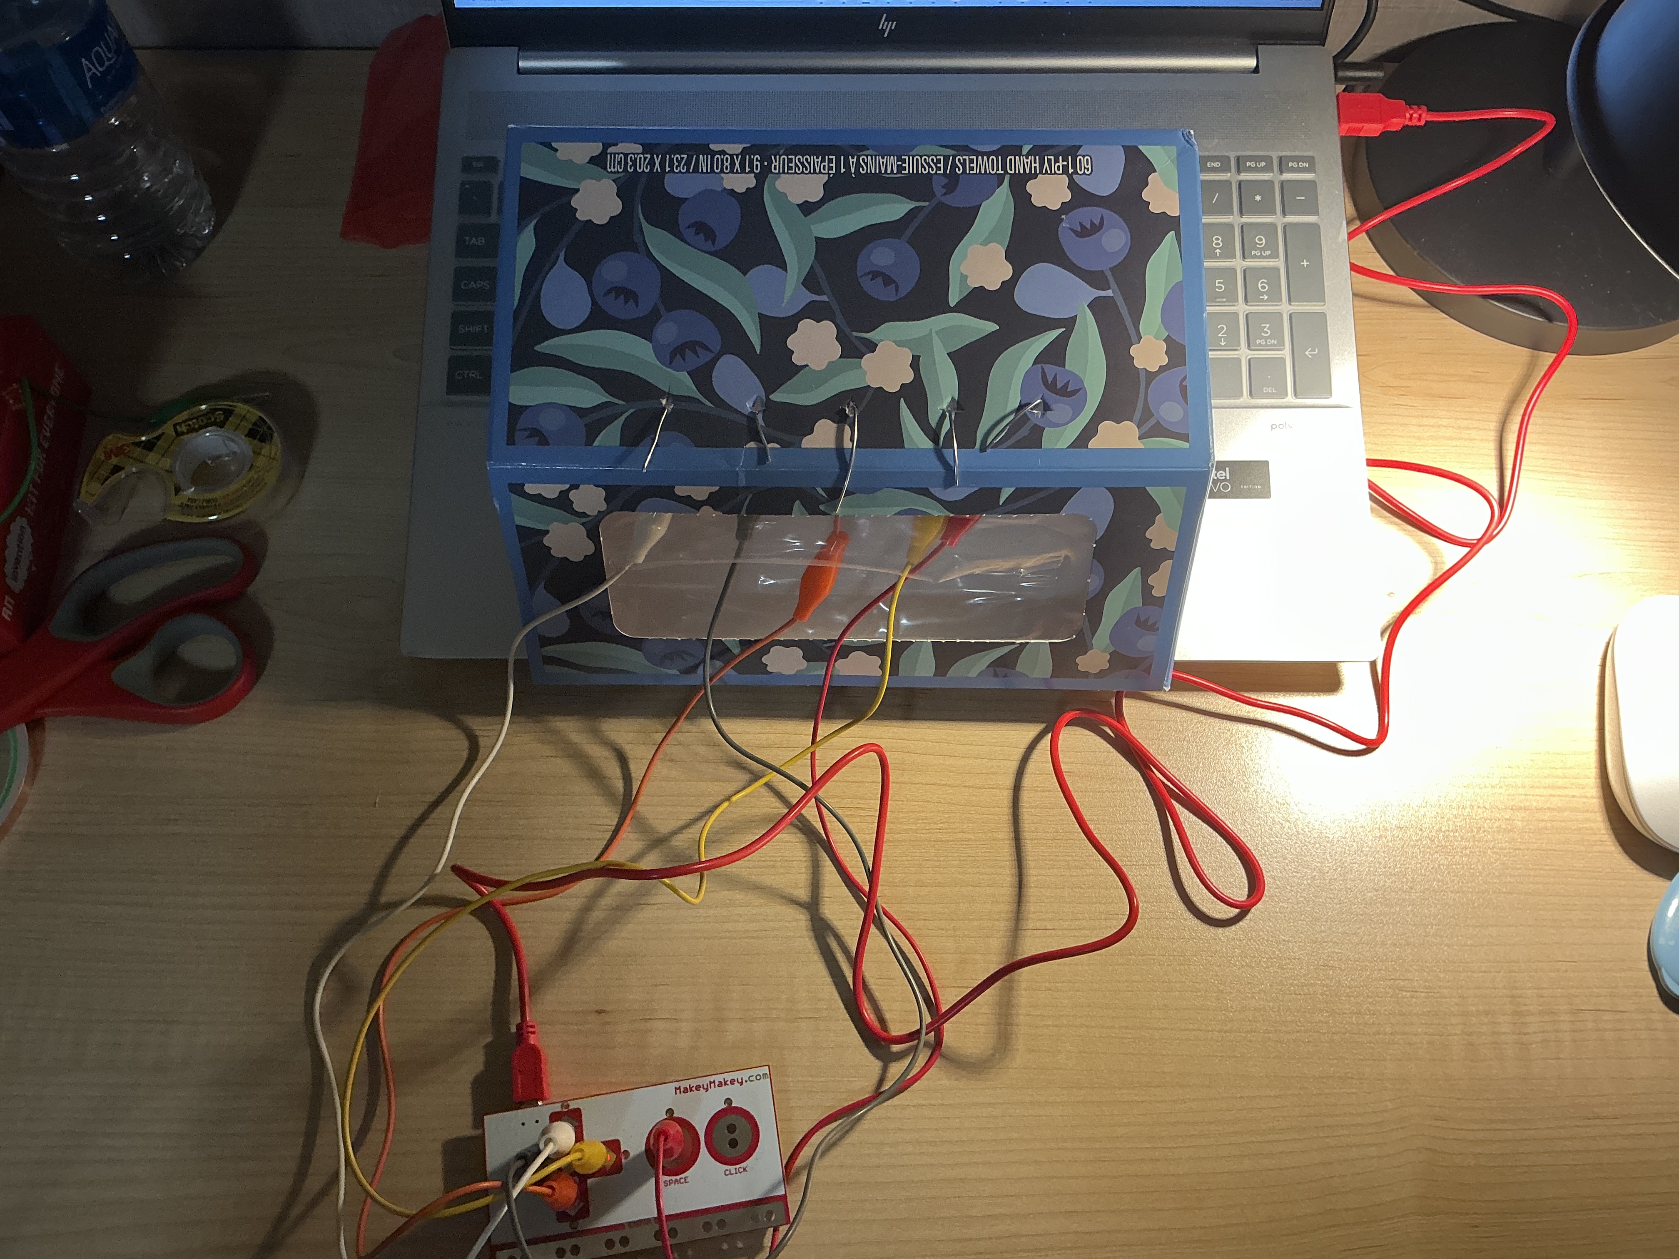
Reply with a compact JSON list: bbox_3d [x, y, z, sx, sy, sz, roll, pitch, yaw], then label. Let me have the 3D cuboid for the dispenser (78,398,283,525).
[{"bbox_3d":[-0.258,-0.061,0.538,0.079,0.016,0.055,-9,66,-4],"label":"dispenser"}]

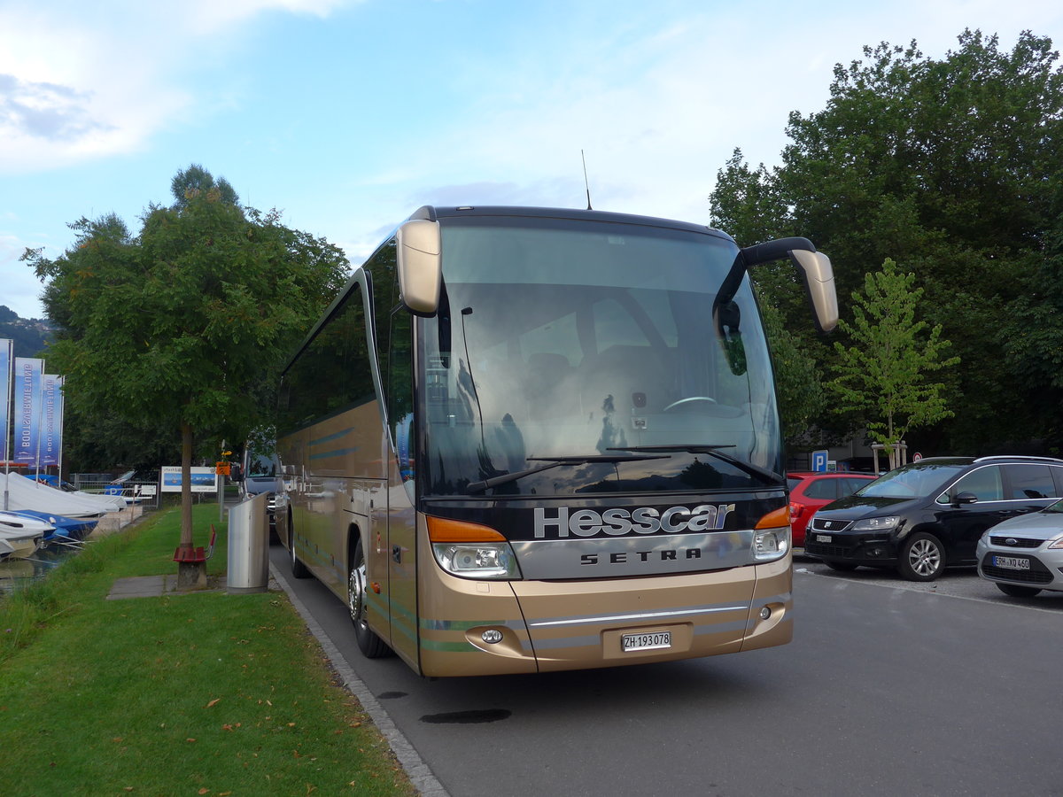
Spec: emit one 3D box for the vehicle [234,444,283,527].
[{"bbox_3d":[-5.939,2.012,21.486,2.000,2.560,6.000,1,-5,-20],"label":"vehicle"}]

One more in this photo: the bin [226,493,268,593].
[{"bbox_3d":[-3.595,1.802,11.330,0.520,1.270,0.520,1,-4,-18],"label":"bin"}]

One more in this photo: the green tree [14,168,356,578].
[{"bbox_3d":[-5.353,-0.521,14.039,5.000,6.400,4.800,1,-5,-20],"label":"green tree"}]

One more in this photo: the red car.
[{"bbox_3d":[5.970,2.041,16.090,4.400,1.490,1.770,1,-5,-20],"label":"red car"}]

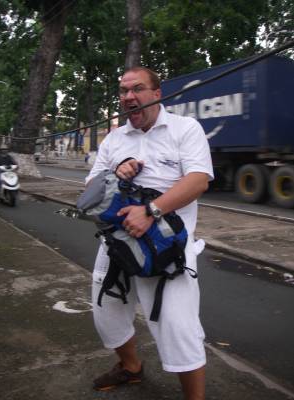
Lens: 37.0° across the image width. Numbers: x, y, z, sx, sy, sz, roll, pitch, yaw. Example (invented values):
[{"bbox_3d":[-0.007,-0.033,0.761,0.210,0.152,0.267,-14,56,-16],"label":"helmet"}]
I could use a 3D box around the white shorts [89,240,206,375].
[{"bbox_3d":[0.008,0.536,2.320,0.560,0.700,0.390,4,7,27],"label":"white shorts"}]

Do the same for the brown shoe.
[{"bbox_3d":[-0.165,1.055,2.620,0.290,0.110,0.110,-1,7,-18],"label":"brown shoe"}]

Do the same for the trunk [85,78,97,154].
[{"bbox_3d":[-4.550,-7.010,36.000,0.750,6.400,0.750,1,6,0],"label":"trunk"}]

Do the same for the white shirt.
[{"bbox_3d":[0.012,-0.151,2.180,0.600,0.640,0.390,3,7,24],"label":"white shirt"}]

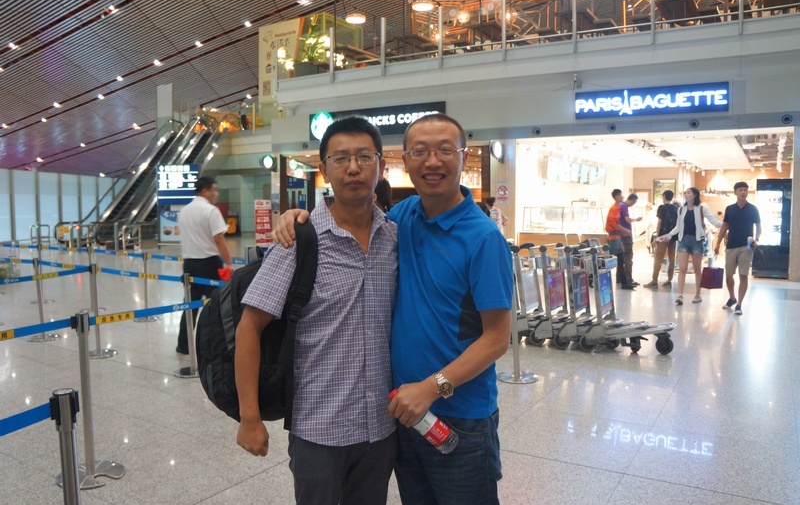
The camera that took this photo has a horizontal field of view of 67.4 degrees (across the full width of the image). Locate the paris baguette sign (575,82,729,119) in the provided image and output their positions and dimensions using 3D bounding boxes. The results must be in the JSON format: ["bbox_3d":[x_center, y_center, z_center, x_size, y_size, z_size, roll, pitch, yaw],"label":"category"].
[{"bbox_3d":[5.525,-3.324,13.150,3.130,0.620,0.140,2,4,28],"label":"paris baguette sign"}]

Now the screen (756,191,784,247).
[{"bbox_3d":[7.690,-0.706,12.450,0.480,1.140,0.080,2,4,28],"label":"screen"}]

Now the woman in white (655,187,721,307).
[{"bbox_3d":[4.305,-0.097,8.950,0.900,1.710,0.450,2,4,21],"label":"woman in white"}]

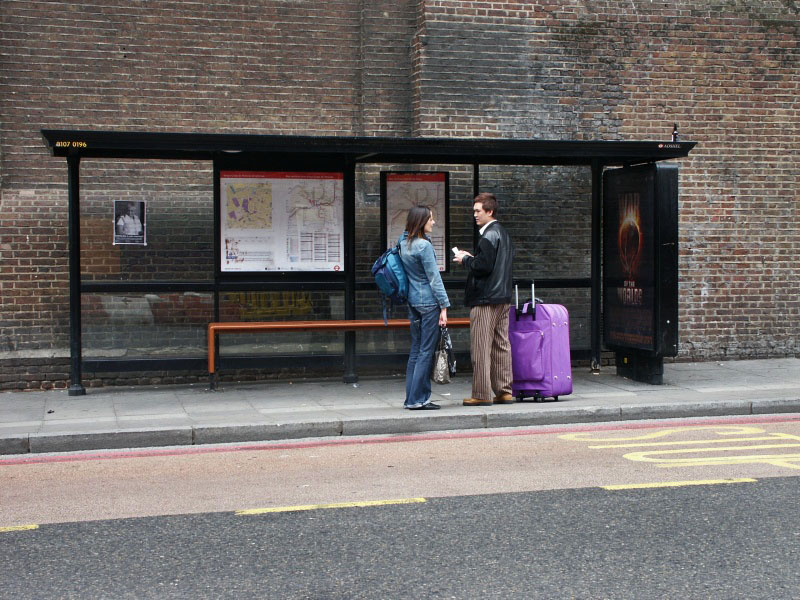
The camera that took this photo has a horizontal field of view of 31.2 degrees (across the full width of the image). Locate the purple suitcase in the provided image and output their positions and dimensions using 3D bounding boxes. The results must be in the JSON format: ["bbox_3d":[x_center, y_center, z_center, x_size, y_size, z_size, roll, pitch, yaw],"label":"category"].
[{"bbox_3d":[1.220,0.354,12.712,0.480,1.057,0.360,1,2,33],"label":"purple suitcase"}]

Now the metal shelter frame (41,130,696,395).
[{"bbox_3d":[-0.288,-0.327,13.742,6.190,2.356,1.460,-1,2,-17],"label":"metal shelter frame"}]

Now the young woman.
[{"bbox_3d":[0.204,0.059,12.081,0.380,1.700,0.470,-2,3,-42],"label":"young woman"}]

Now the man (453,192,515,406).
[{"bbox_3d":[0.721,-0.011,12.318,0.470,1.818,0.520,0,2,16],"label":"man"}]

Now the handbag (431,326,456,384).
[{"bbox_3d":[0.367,0.465,12.005,0.250,0.486,0.130,-2,3,-42],"label":"handbag"}]

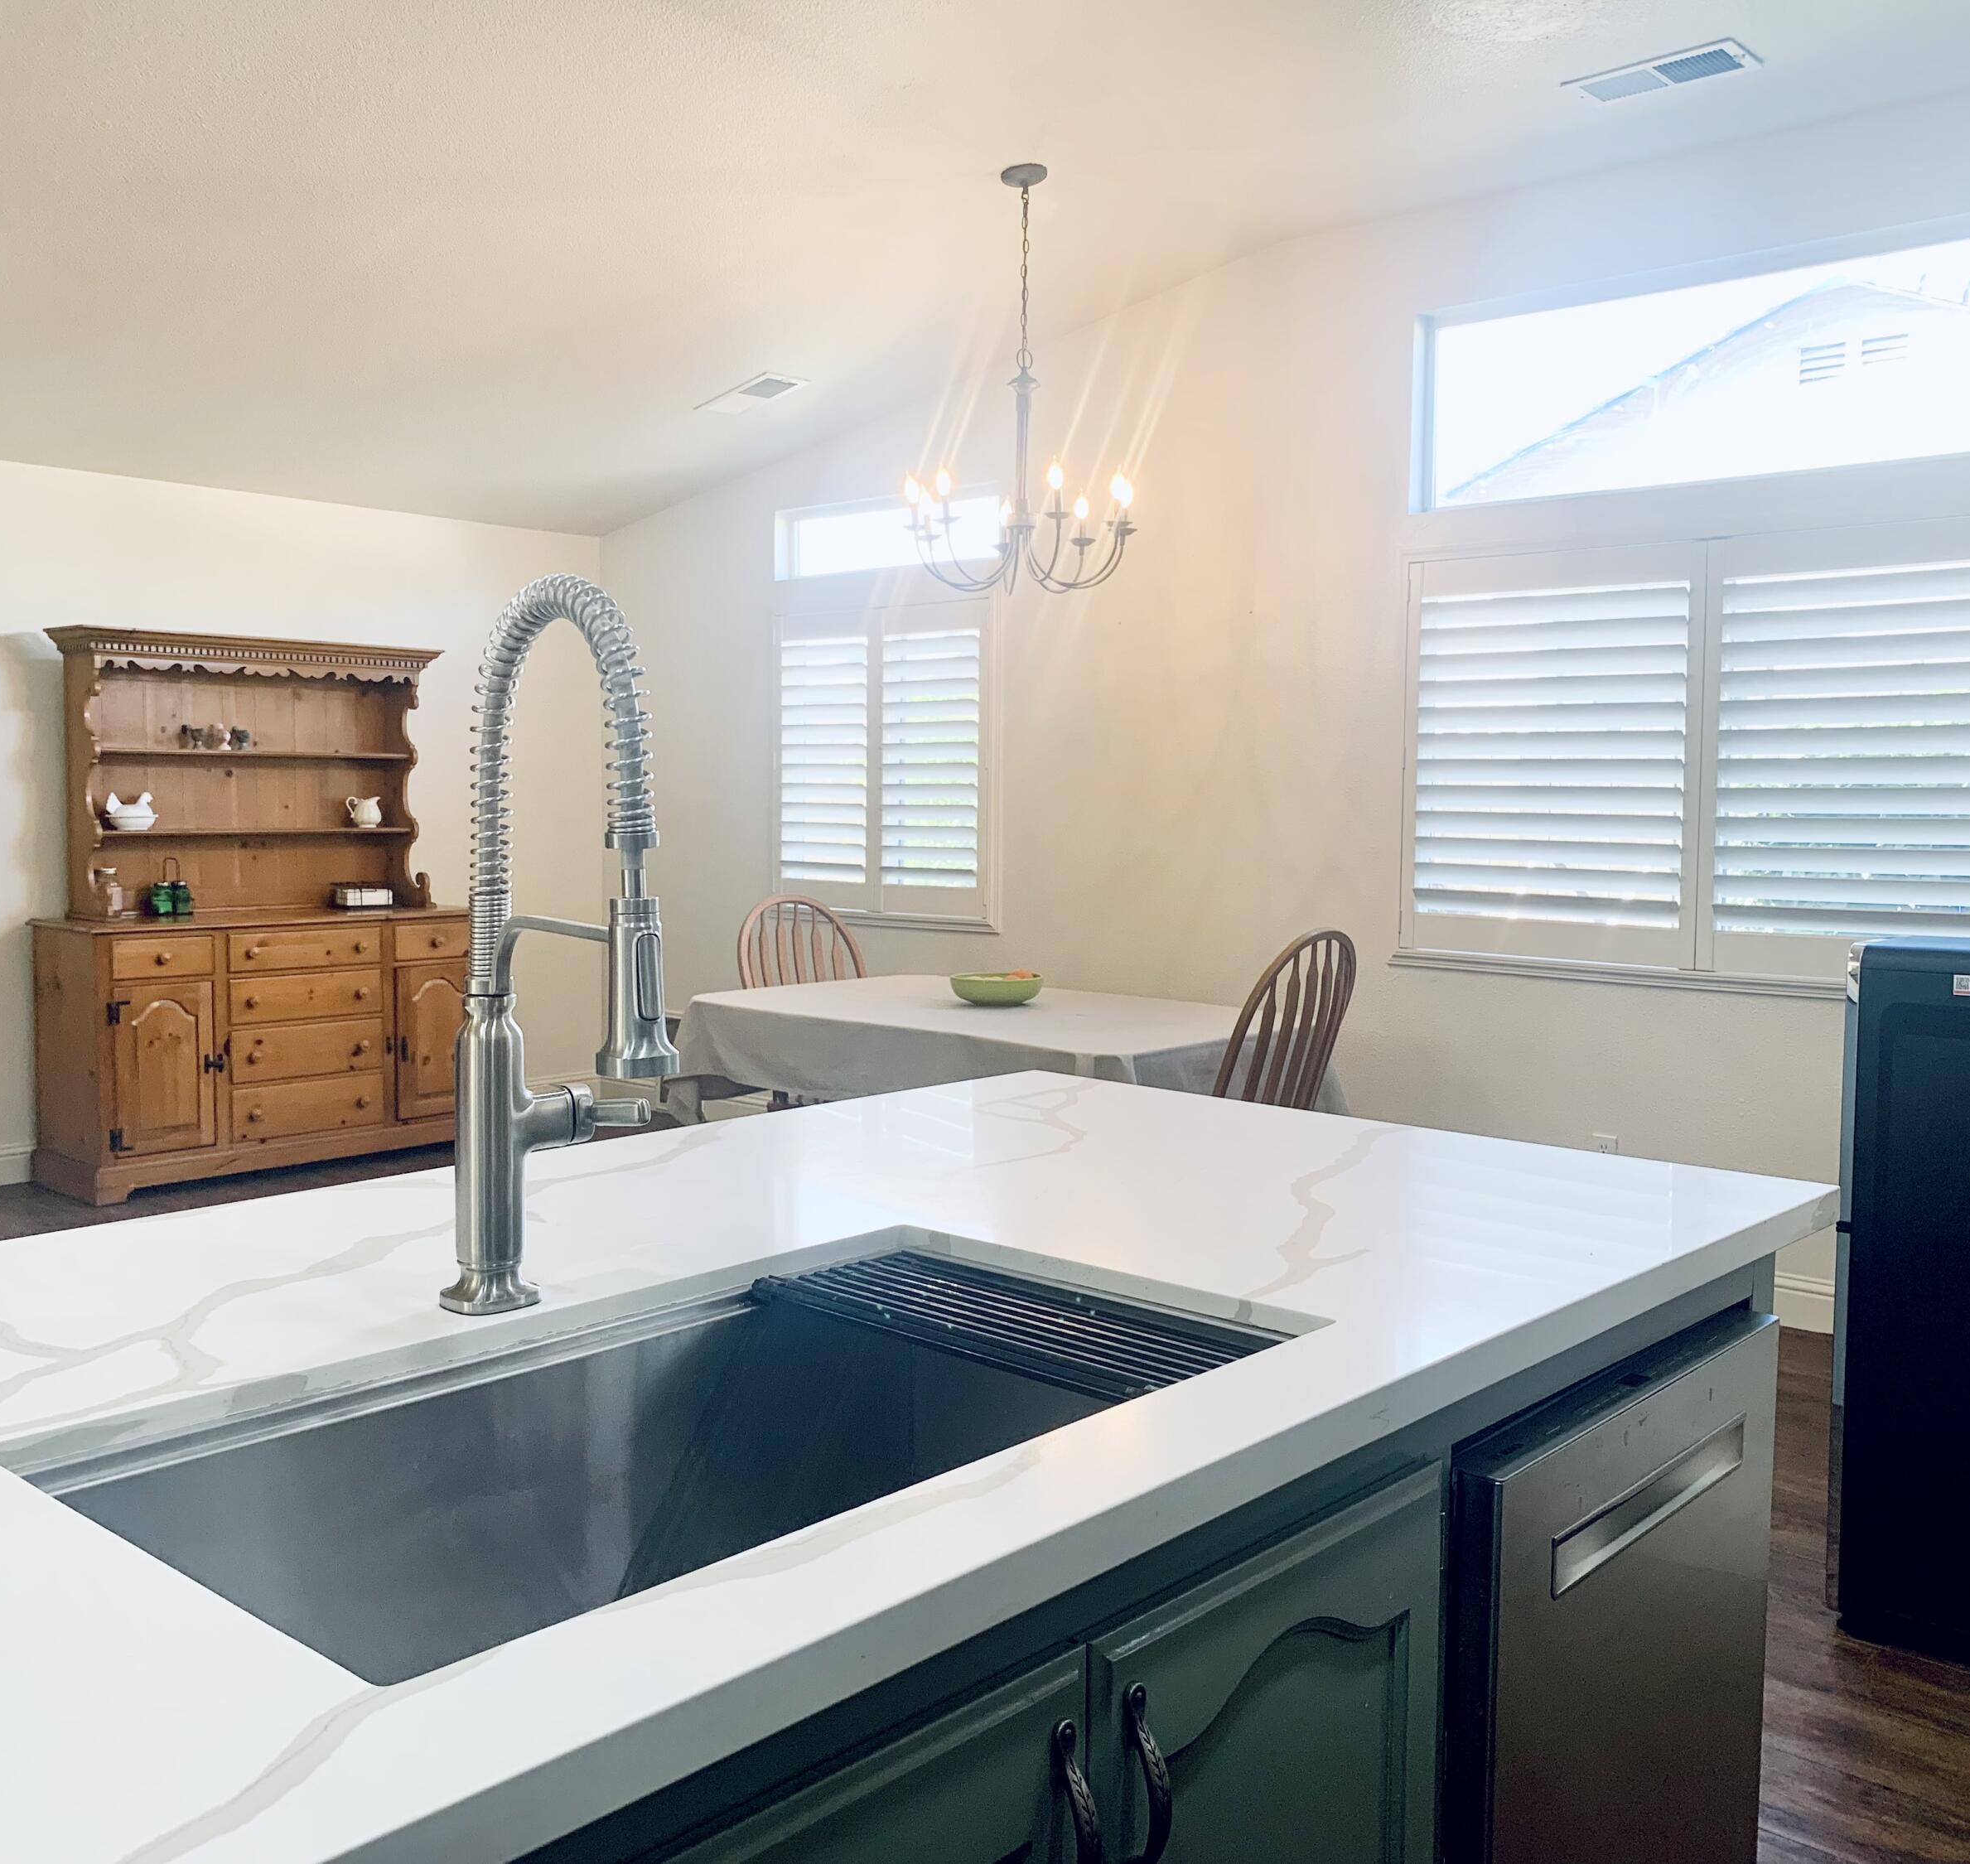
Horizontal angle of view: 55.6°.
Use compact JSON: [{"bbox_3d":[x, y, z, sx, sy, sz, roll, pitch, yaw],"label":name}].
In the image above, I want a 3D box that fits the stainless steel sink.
[{"bbox_3d":[-0.176,0.451,1.297,0.470,0.240,0.815,4,6,42],"label":"stainless steel sink"}]

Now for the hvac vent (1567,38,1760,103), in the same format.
[{"bbox_3d":[1.540,-1.937,4.242,0.399,0.020,0.195,4,6,42],"label":"hvac vent"}]

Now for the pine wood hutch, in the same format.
[{"bbox_3d":[-2.510,-0.100,6.592,0.540,1.855,1.480,4,6,42],"label":"pine wood hutch"}]

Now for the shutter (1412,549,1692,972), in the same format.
[{"bbox_3d":[1.523,-0.472,5.062,0.849,1.097,0.050,4,6,42],"label":"shutter"}]

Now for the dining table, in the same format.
[{"bbox_3d":[0.034,0.585,4.934,1.620,0.765,0.995,4,6,42],"label":"dining table"}]

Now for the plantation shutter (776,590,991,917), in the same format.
[{"bbox_3d":[-0.386,-0.619,6.788,1.088,1.110,0.050,4,6,42],"label":"plantation shutter"}]

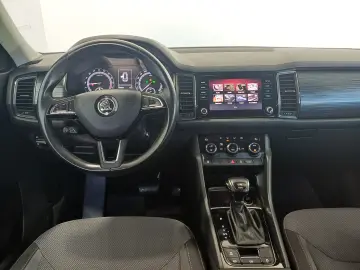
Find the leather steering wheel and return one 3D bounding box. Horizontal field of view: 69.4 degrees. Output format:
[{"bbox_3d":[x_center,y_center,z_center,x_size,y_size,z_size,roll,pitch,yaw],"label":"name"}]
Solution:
[{"bbox_3d":[-0.189,-0.075,0.712,0.370,0.363,0.095,-2,-5,4],"label":"leather steering wheel"}]

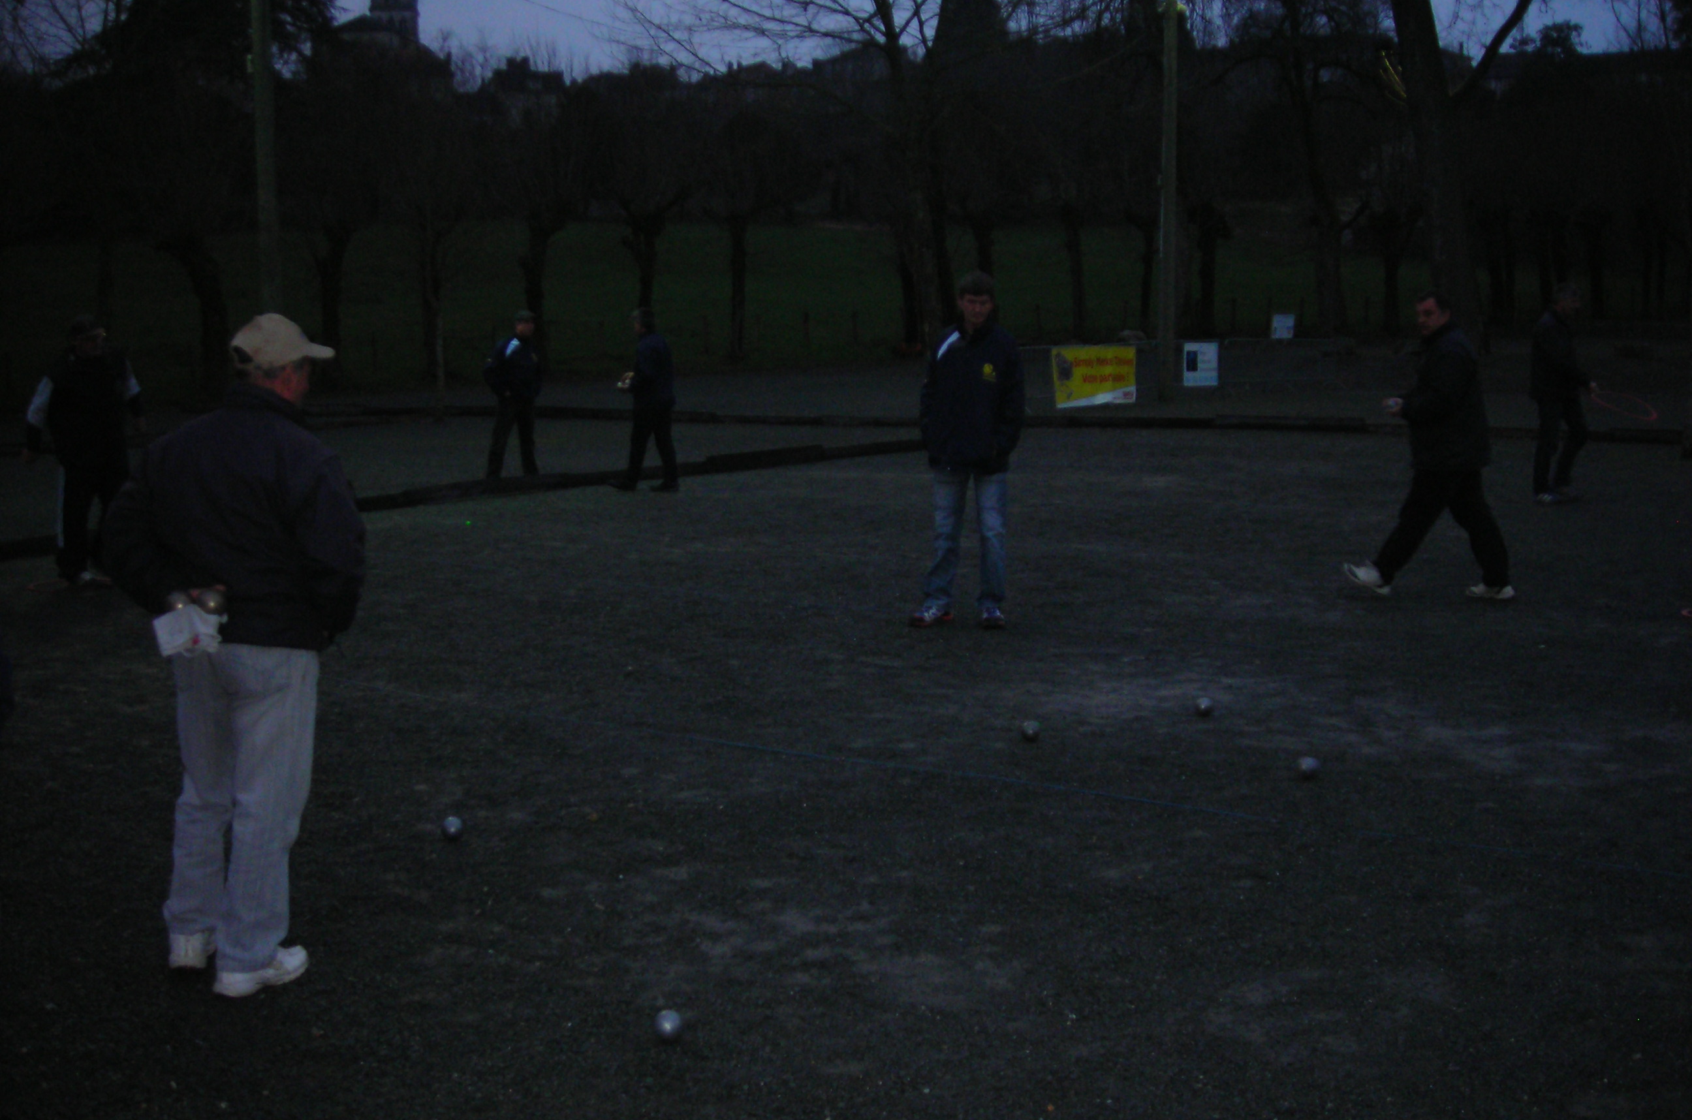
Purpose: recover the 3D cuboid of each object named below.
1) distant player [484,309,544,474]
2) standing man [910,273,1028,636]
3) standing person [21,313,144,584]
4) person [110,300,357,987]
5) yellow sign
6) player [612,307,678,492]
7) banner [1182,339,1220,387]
[{"bbox_3d":[-3.326,-1.637,18.580,0.520,1.721,0.460,-6,9,-30],"label":"distant player"},{"bbox_3d":[0.648,-0.587,9.850,0.580,1.867,0.400,0,8,7],"label":"standing man"},{"bbox_3d":[-5.006,-0.724,12.179,0.720,1.736,0.450,-5,9,-28],"label":"standing person"},{"bbox_3d":[-1.602,0.248,4.877,0.620,1.768,0.430,3,9,28],"label":"person"},{"bbox_3d":[4.045,-2.992,30.236,1.600,0.926,0.040,-5,9,-27],"label":"yellow sign"},{"bbox_3d":[-1.929,-1.538,17.778,0.600,1.755,0.500,1,8,12],"label":"player"},{"bbox_3d":[5.914,-3.259,30.950,0.580,0.723,0.040,-2,8,-7],"label":"banner"}]

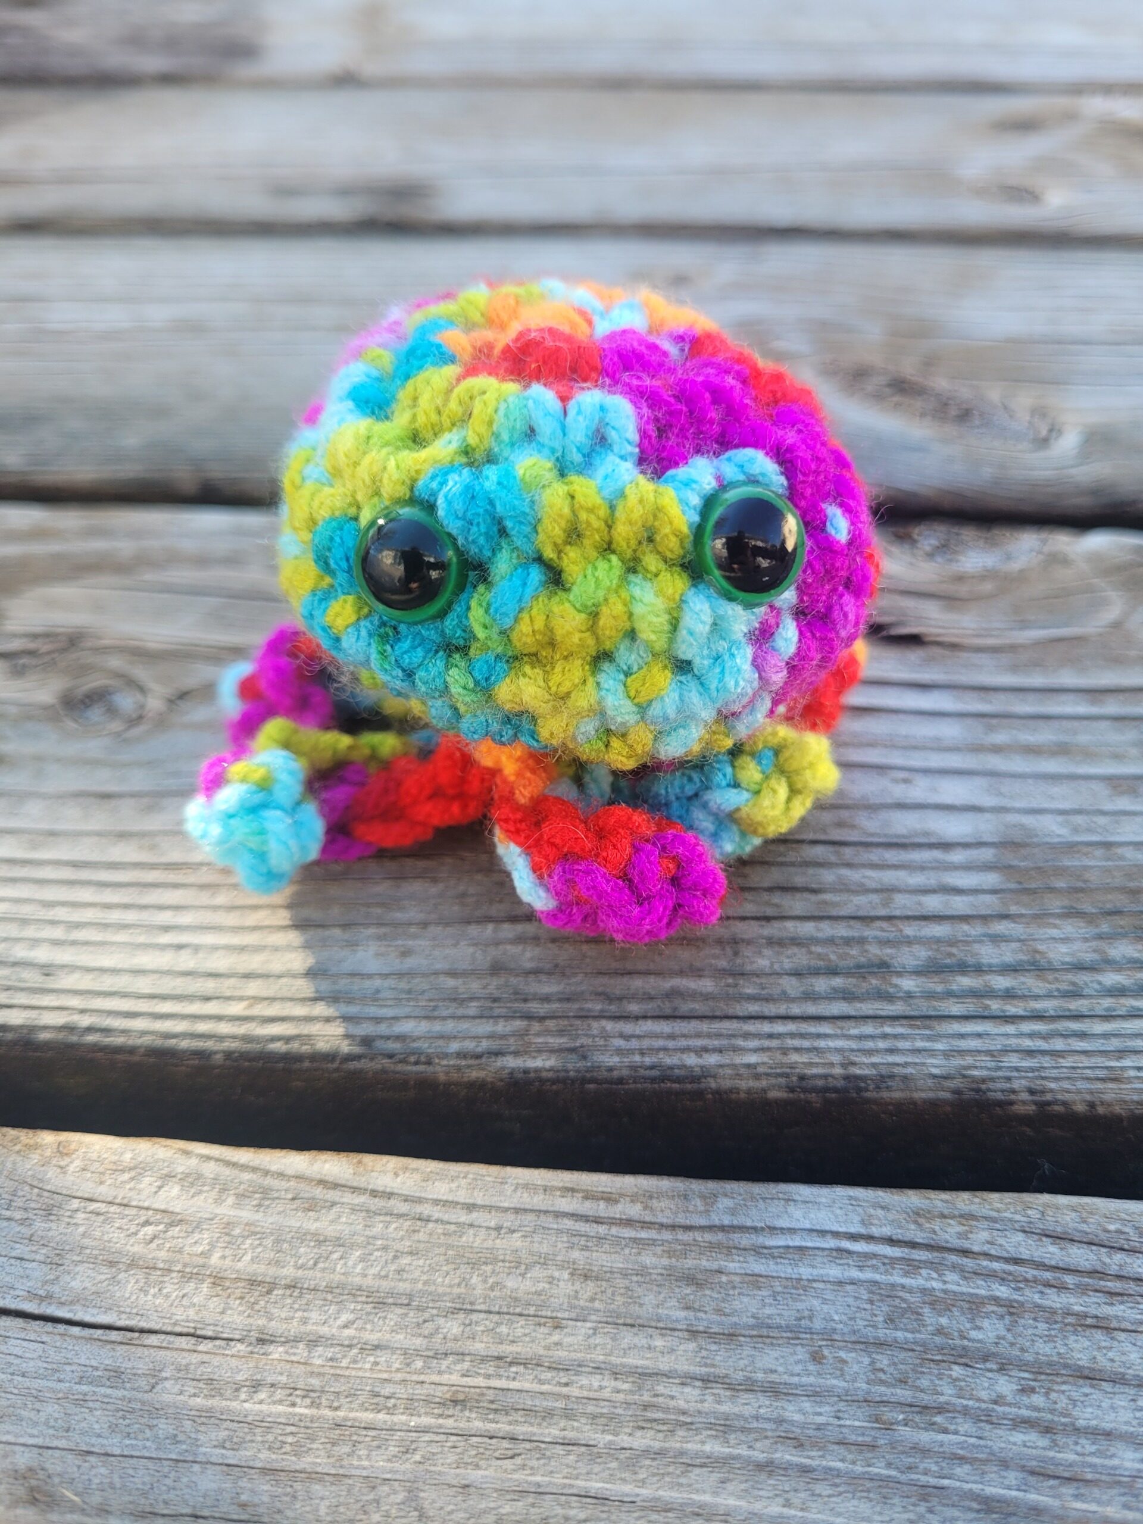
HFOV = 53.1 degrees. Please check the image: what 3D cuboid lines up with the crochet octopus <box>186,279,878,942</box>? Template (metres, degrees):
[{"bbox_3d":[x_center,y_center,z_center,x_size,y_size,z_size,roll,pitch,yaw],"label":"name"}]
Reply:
[{"bbox_3d":[-0.005,-0.030,0.169,0.105,0.074,0.083,0,46,1],"label":"crochet octopus"}]

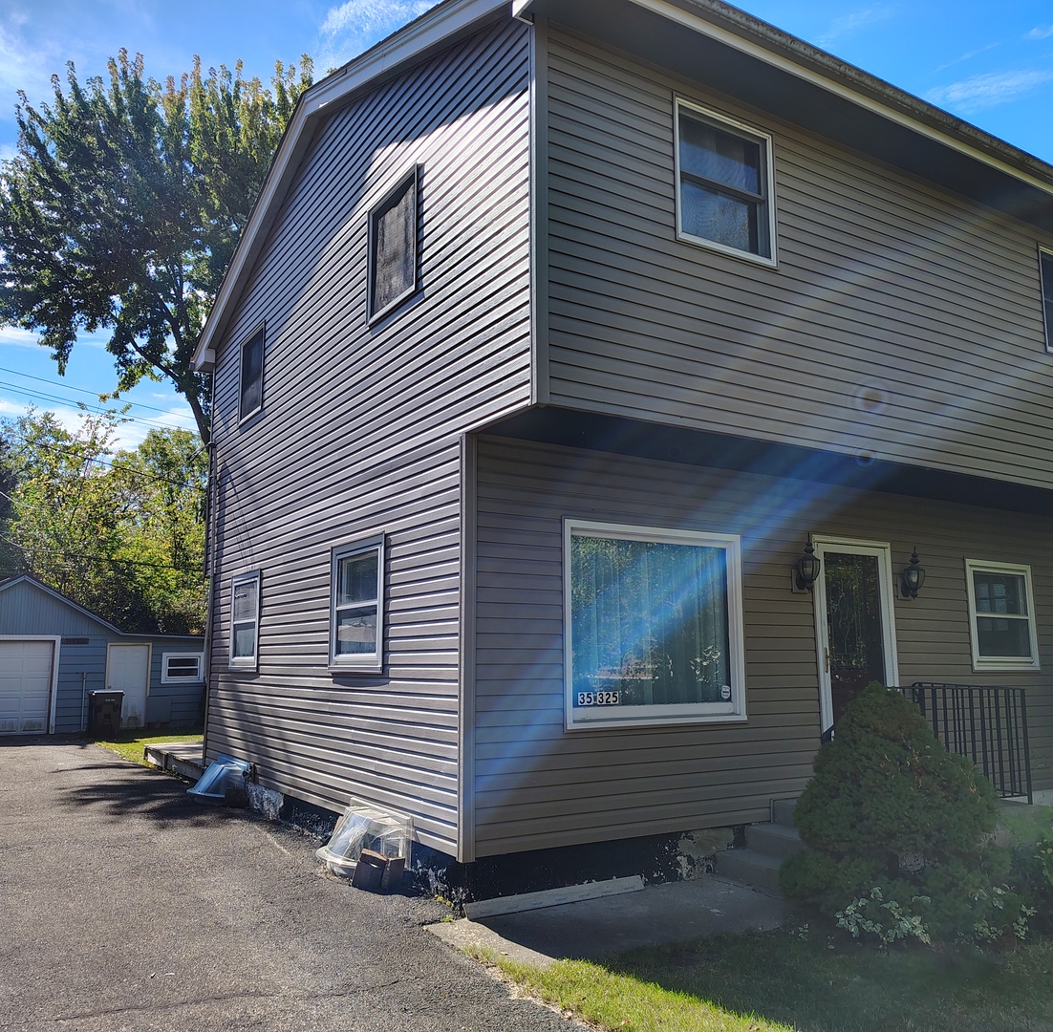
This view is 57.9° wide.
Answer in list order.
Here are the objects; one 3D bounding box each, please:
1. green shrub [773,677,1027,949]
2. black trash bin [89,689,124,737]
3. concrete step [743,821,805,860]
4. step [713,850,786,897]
[{"bbox_3d":[2.251,1.741,5.745,1.360,1.410,1.360,6,-10,-31],"label":"green shrub"},{"bbox_3d":[-9.378,4.384,21.243,0.720,1.090,0.800,6,-10,-31],"label":"black trash bin"},{"bbox_3d":[2.146,2.389,6.817,0.295,0.178,1.260,6,-10,-31],"label":"concrete step"},{"bbox_3d":[1.889,2.534,6.633,0.320,0.165,1.260,6,-10,-31],"label":"step"}]

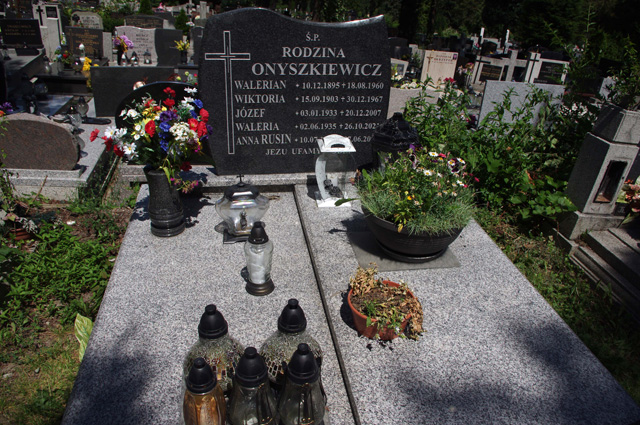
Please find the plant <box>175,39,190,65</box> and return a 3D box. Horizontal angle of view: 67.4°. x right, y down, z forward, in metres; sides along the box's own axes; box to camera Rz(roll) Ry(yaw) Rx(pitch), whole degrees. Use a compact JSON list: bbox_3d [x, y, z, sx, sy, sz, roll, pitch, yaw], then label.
[{"bbox_3d":[-2.050,-2.403,7.200,0.240,0.400,0.230,-1,28,-9],"label":"plant"}]

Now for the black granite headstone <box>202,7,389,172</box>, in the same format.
[{"bbox_3d":[-0.122,-0.590,2.423,0.925,0.810,0.100,-3,28,-10],"label":"black granite headstone"}]

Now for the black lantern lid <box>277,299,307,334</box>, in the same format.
[{"bbox_3d":[-0.069,0.259,1.231,0.074,0.069,0.074,2,30,-1],"label":"black lantern lid"}]

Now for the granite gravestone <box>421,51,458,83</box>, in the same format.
[{"bbox_3d":[1.853,-2.227,7.435,0.510,0.620,0.090,3,29,0],"label":"granite gravestone"}]

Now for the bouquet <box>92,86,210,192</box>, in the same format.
[{"bbox_3d":[-0.637,-0.291,1.875,0.430,0.380,0.320,-3,30,-10],"label":"bouquet"}]

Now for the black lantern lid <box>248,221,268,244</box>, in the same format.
[{"bbox_3d":[-0.212,0.067,1.674,0.068,0.059,0.068,2,29,-1],"label":"black lantern lid"}]

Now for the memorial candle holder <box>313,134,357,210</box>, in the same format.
[{"bbox_3d":[0.066,-0.199,2.320,0.165,0.310,0.165,-3,30,-10],"label":"memorial candle holder"}]

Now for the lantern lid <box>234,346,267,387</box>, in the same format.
[{"bbox_3d":[-0.164,0.364,1.155,0.077,0.079,0.077,-3,30,-10],"label":"lantern lid"}]

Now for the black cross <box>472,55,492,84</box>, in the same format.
[{"bbox_3d":[2.519,-2.229,7.500,0.250,0.480,0.040,8,28,9],"label":"black cross"}]

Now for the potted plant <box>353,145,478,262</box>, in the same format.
[{"bbox_3d":[0.384,-0.050,2.026,0.485,0.395,0.460,-3,30,-10],"label":"potted plant"}]

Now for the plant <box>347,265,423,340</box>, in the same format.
[{"bbox_3d":[0.208,0.308,1.604,0.245,0.165,0.245,-3,30,-10],"label":"plant"}]

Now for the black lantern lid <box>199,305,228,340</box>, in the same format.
[{"bbox_3d":[-0.286,0.282,1.279,0.077,0.071,0.077,-3,30,-10],"label":"black lantern lid"}]

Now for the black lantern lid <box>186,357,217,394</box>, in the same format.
[{"bbox_3d":[-0.294,0.393,1.181,0.075,0.070,0.075,-3,30,-10],"label":"black lantern lid"}]

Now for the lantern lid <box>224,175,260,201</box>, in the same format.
[{"bbox_3d":[-0.320,-0.112,1.974,0.150,0.098,0.140,-3,30,-10],"label":"lantern lid"}]

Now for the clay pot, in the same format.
[{"bbox_3d":[0.199,0.333,1.608,0.213,0.108,0.213,2,30,-1],"label":"clay pot"}]

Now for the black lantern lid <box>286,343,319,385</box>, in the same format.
[{"bbox_3d":[-0.034,0.334,1.081,0.074,0.076,0.074,2,30,-1],"label":"black lantern lid"}]

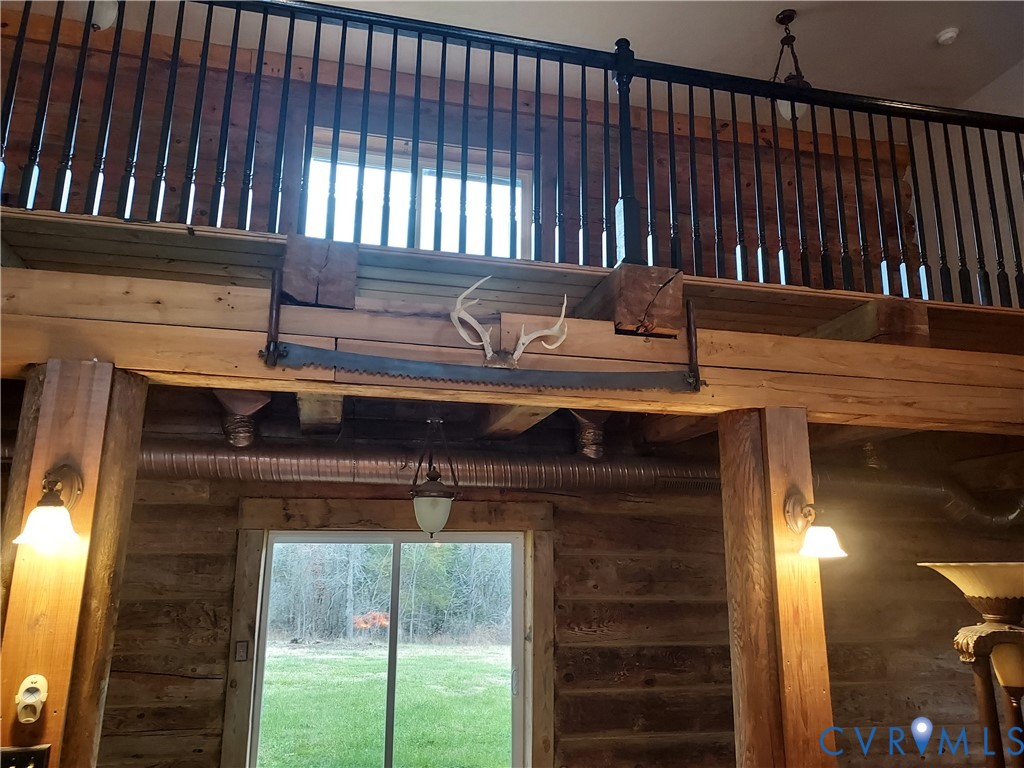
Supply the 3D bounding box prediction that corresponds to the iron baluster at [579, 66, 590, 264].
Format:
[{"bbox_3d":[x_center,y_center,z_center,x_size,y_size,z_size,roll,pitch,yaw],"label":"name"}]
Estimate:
[{"bbox_3d":[0.284,-0.882,2.819,0.034,0.872,0.034,4,-12,-13],"label":"iron baluster"}]

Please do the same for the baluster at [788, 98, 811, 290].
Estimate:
[{"bbox_3d":[1.277,-0.853,3.151,0.031,0.896,0.031,4,-12,-12],"label":"baluster"}]

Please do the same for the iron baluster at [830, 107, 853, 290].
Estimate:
[{"bbox_3d":[1.442,-0.820,3.119,0.032,0.878,0.032,4,-12,-12],"label":"iron baluster"}]

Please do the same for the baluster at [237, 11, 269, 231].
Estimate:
[{"bbox_3d":[-0.940,-0.981,2.599,0.032,0.902,0.032,3,-12,-12],"label":"baluster"}]

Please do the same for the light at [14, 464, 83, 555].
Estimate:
[{"bbox_3d":[-1.286,0.338,1.989,0.165,0.240,0.215,4,-12,-13],"label":"light"}]

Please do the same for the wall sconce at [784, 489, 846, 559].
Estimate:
[{"bbox_3d":[1.071,0.491,2.507,0.150,0.206,0.195,4,-12,-12],"label":"wall sconce"}]

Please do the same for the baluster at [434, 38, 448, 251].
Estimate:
[{"bbox_3d":[-0.274,-0.941,2.744,0.032,0.902,0.032,3,-12,-12],"label":"baluster"}]

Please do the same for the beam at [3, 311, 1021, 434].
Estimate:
[{"bbox_3d":[0.280,0.001,2.759,4.050,0.157,0.250,4,-12,-12],"label":"beam"}]

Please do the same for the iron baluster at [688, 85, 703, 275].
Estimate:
[{"bbox_3d":[0.766,-0.860,2.975,0.032,0.880,0.032,4,-12,-12],"label":"iron baluster"}]

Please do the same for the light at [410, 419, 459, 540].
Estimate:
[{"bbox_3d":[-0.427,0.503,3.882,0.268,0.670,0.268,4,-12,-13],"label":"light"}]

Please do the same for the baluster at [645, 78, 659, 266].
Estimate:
[{"bbox_3d":[0.557,-0.858,2.879,0.034,0.857,0.034,4,-12,-13],"label":"baluster"}]

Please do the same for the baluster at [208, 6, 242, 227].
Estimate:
[{"bbox_3d":[-1.010,-0.970,2.530,0.034,0.886,0.034,4,-12,-13],"label":"baluster"}]

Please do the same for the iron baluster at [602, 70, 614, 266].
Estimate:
[{"bbox_3d":[0.391,-0.886,2.887,0.032,0.873,0.032,3,-12,-12],"label":"iron baluster"}]

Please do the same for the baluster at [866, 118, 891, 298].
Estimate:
[{"bbox_3d":[1.639,-0.810,3.159,0.032,0.873,0.032,3,-12,-12],"label":"baluster"}]

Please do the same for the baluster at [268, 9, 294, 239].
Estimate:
[{"bbox_3d":[-0.847,-0.979,2.635,0.032,0.917,0.032,4,-12,-12],"label":"baluster"}]

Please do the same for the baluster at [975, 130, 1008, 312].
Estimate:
[{"bbox_3d":[2.236,-0.774,3.290,0.032,0.887,0.032,4,-12,-12],"label":"baluster"}]

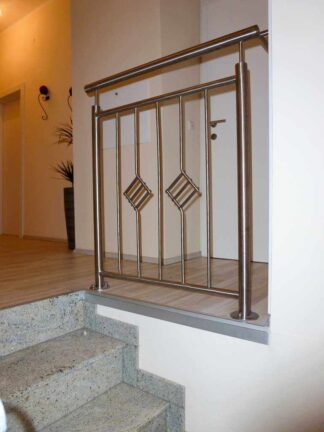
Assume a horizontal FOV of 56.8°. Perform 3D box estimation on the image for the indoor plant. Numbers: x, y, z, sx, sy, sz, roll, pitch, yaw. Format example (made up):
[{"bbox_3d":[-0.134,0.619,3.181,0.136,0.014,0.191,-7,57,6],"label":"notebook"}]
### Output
[{"bbox_3d":[-0.890,-0.325,3.001,0.400,1.290,0.400,-1,2,0],"label":"indoor plant"}]

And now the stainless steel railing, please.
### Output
[{"bbox_3d":[-0.004,-0.144,1.245,0.882,1.000,0.100,0,2,34],"label":"stainless steel railing"}]

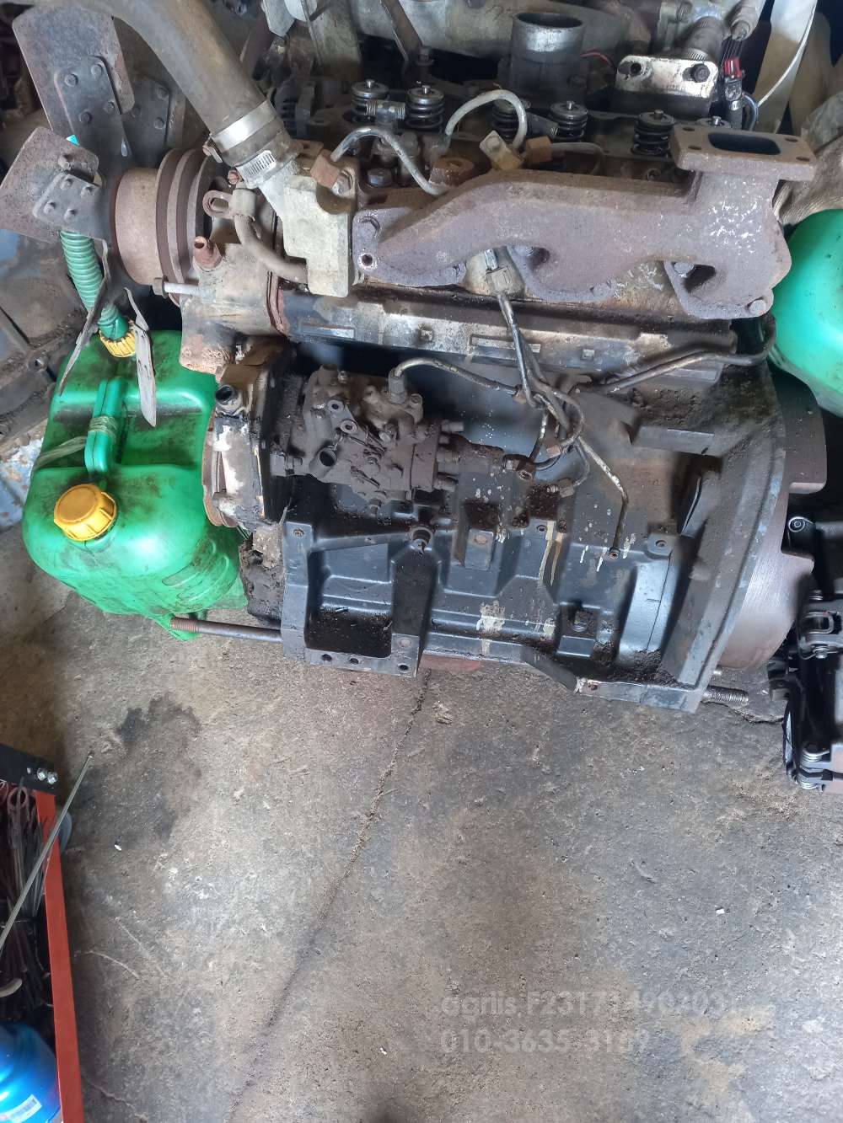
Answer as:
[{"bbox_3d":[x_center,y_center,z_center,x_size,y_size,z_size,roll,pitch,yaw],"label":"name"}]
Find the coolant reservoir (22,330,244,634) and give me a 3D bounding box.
[{"bbox_3d":[-0.357,-0.119,1.057,0.225,0.275,0.355,-2,62,8],"label":"coolant reservoir"}]

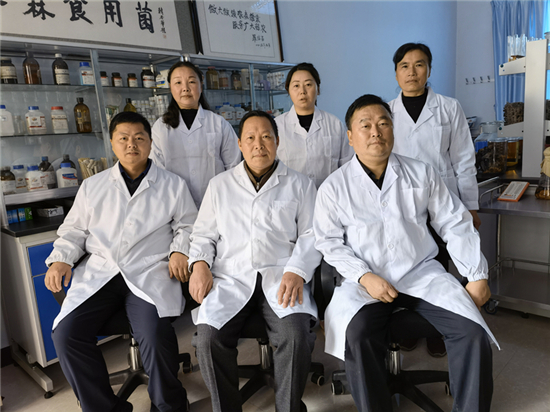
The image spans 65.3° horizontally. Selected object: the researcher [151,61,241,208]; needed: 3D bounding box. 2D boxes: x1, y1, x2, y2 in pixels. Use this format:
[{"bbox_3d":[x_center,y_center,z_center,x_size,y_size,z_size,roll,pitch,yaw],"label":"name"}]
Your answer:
[{"bbox_3d":[-0.379,0.055,2.342,0.480,1.621,0.300,-4,10,-1],"label":"researcher"}]

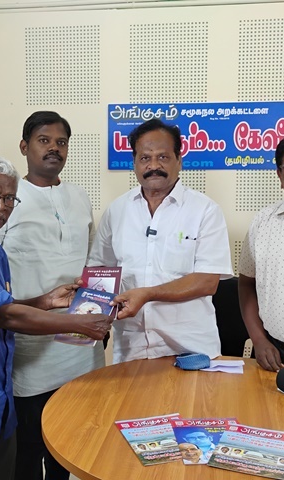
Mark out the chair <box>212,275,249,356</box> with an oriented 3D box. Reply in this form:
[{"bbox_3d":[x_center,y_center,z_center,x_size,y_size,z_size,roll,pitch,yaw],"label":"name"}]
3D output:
[{"bbox_3d":[0.411,0.683,2.475,0.580,0.950,0.580,1,4,7],"label":"chair"}]

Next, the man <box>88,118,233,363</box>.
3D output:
[{"bbox_3d":[0.090,0.357,2.047,0.550,1.660,0.450,2,4,16],"label":"man"}]

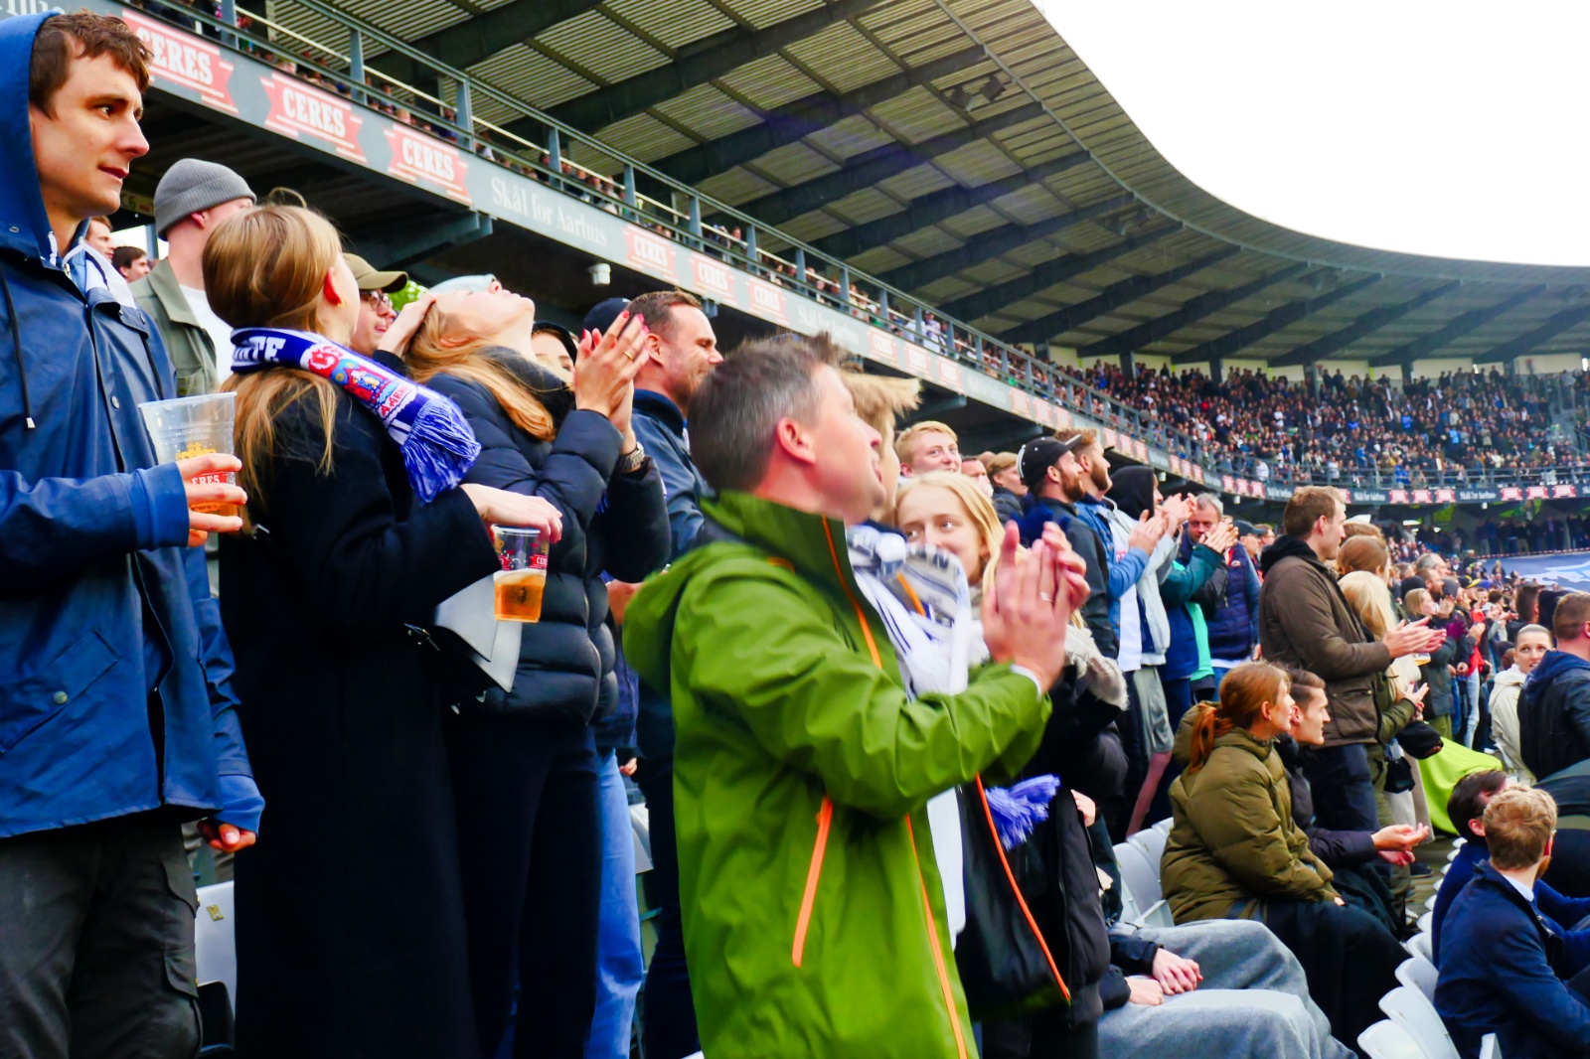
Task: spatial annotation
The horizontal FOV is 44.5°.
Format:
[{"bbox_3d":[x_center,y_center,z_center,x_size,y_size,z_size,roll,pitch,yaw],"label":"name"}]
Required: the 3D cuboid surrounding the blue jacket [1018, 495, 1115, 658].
[{"bbox_3d":[0.990,0.235,7.100,0.400,0.720,0.530,-1,-2,18],"label":"blue jacket"}]

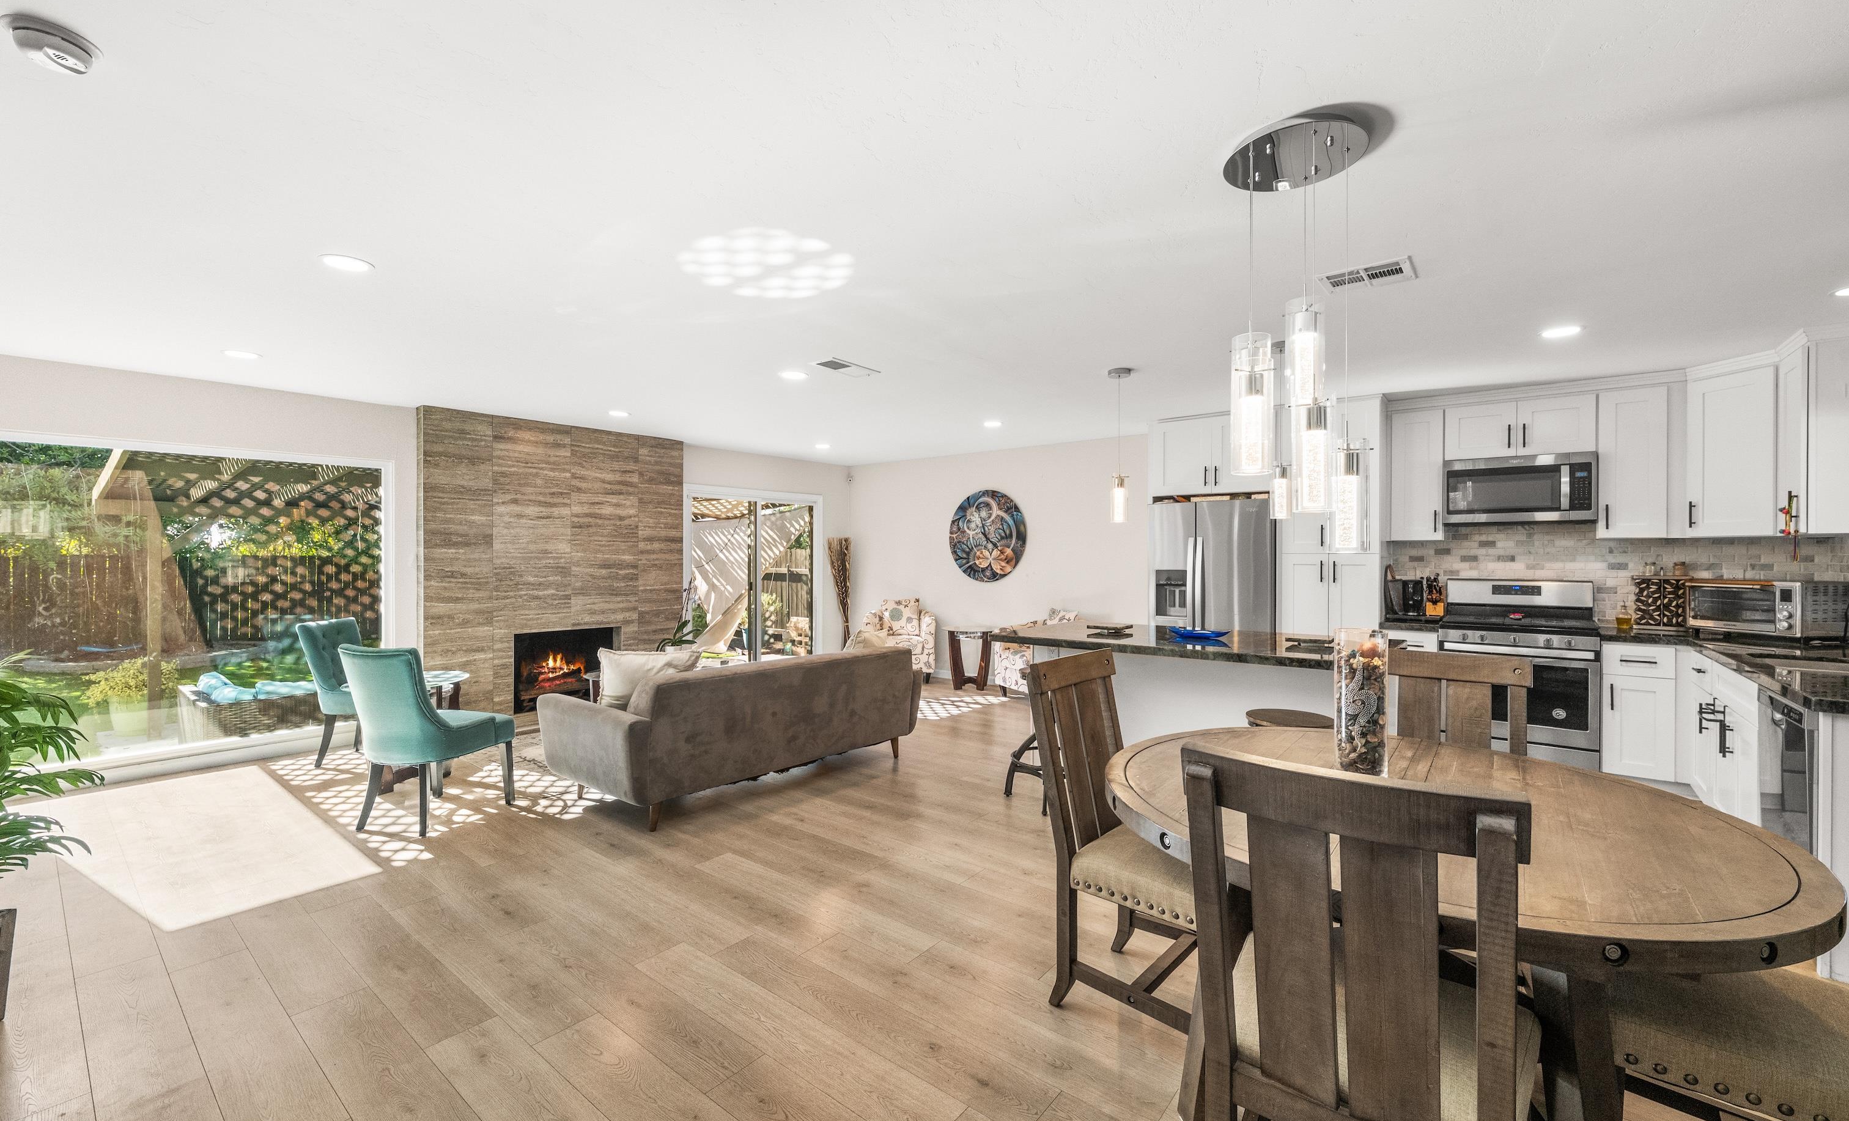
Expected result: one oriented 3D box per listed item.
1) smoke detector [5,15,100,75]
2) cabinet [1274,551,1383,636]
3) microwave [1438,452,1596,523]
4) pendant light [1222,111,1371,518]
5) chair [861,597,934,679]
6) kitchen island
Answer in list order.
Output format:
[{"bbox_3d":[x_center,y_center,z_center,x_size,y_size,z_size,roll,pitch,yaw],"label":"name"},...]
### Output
[{"bbox_3d":[-1.869,-1.095,1.545,0.138,0.048,0.138,0,0,38],"label":"smoke detector"},{"bbox_3d":[3.041,0.637,5.315,0.615,1.371,0.625,0,0,38],"label":"cabinet"},{"bbox_3d":[3.924,-0.457,4.768,0.753,0.439,0.387,0,0,38],"label":"microwave"},{"bbox_3d":[0.971,-0.571,1.883,0.341,1.061,0.341,0,0,38],"label":"pendant light"},{"bbox_3d":[-0.289,0.876,7.862,0.754,0.853,0.754,0,0,-5],"label":"chair"},{"bbox_3d":[1.480,0.880,3.923,1.840,0.915,1.170,0,0,38],"label":"kitchen island"}]

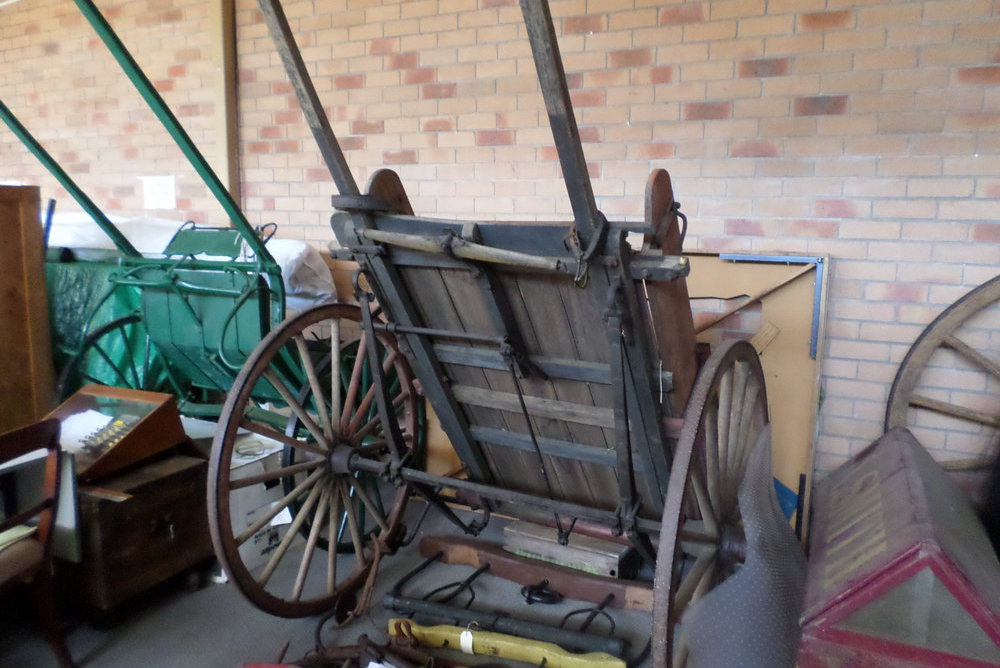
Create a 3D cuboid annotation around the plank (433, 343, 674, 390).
[{"bbox_3d":[0.125,0.114,2.659,1.020,0.090,0.035,6,49,26],"label":"plank"}]

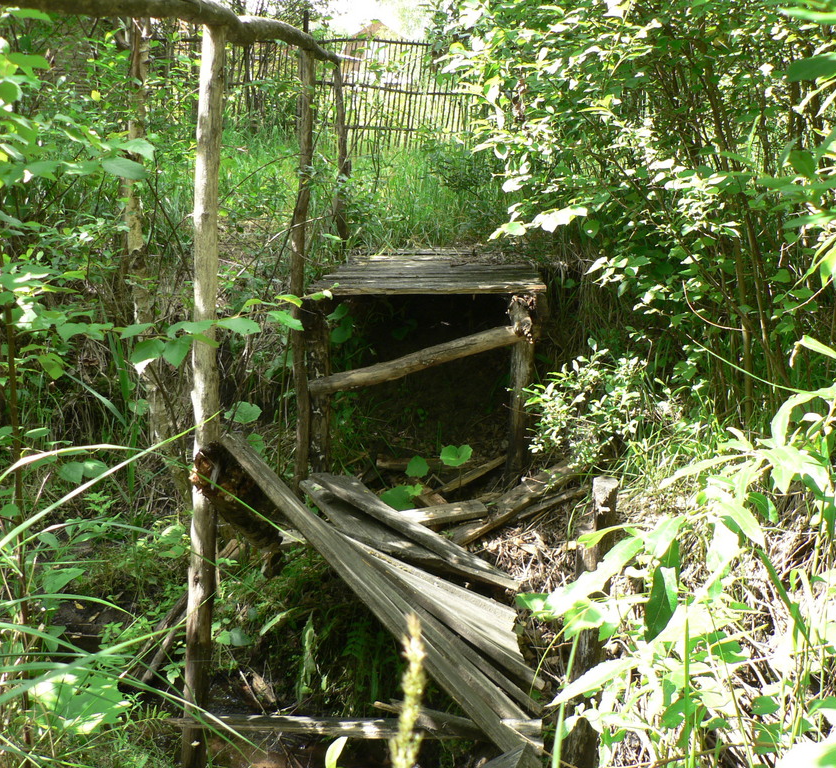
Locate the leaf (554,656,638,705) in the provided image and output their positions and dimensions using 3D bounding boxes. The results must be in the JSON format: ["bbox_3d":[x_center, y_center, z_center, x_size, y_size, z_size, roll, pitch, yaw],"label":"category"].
[{"bbox_3d":[0.338,0.571,2.040,0.185,0.022,0.052,-20,39,-22],"label":"leaf"}]

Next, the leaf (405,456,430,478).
[{"bbox_3d":[-0.002,0.406,5.203,0.115,0.115,0.030,0,-23,0],"label":"leaf"}]

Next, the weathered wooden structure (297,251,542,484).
[{"bbox_3d":[0.065,-0.151,5.816,1.170,0.970,1.400,1,14,3],"label":"weathered wooden structure"}]

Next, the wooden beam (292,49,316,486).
[{"bbox_3d":[-0.541,-0.461,5.016,0.068,2.141,0.068,2,14,-1],"label":"wooden beam"}]

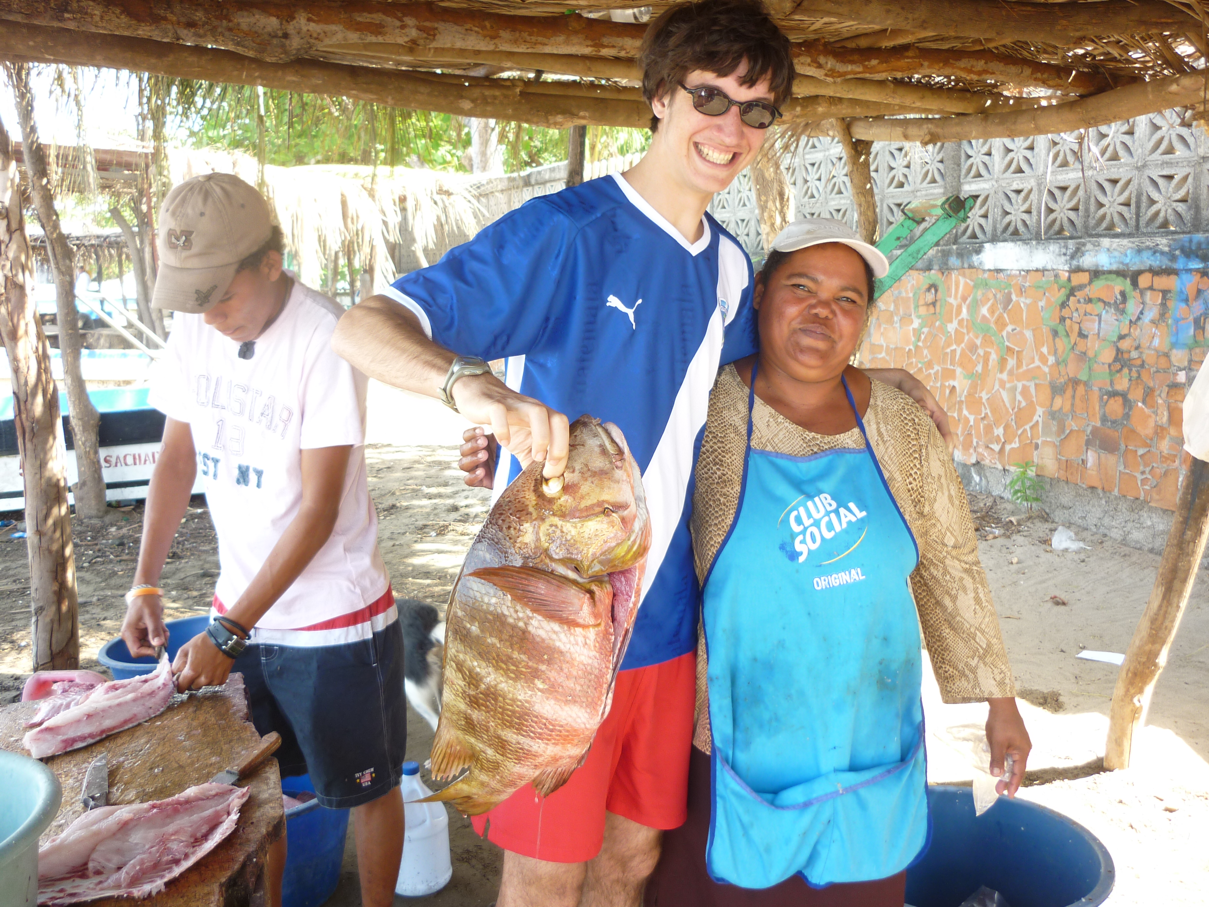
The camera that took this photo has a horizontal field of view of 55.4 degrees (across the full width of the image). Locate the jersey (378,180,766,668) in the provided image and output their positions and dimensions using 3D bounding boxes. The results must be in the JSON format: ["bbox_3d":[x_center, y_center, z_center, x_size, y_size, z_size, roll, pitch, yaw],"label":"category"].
[{"bbox_3d":[-0.028,-0.046,1.590,0.590,0.690,0.340,0,10,-28],"label":"jersey"}]

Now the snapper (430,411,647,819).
[{"bbox_3d":[-0.072,0.191,1.250,0.205,0.465,0.135,20,9,16],"label":"snapper"}]

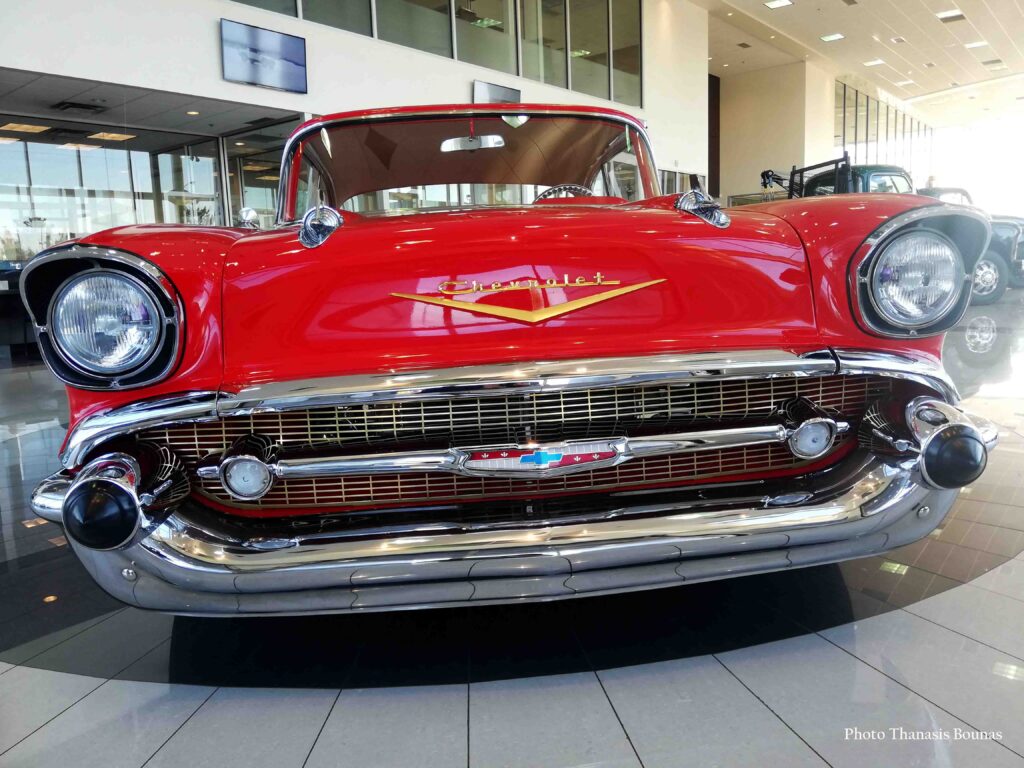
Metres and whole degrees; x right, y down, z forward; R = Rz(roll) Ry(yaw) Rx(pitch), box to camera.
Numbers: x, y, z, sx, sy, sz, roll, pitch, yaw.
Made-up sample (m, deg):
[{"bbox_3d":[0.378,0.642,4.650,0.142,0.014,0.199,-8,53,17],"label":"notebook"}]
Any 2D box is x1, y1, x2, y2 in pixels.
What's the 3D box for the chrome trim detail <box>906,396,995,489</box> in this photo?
[{"bbox_3d":[0.756,0.101,1.394,0.136,0.150,0.230,-4,8,-4],"label":"chrome trim detail"}]

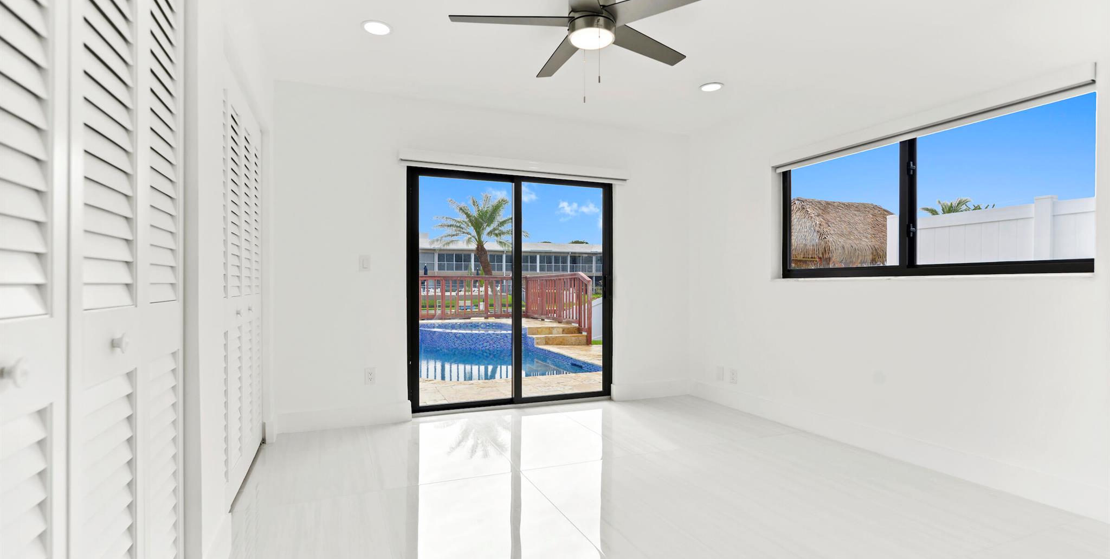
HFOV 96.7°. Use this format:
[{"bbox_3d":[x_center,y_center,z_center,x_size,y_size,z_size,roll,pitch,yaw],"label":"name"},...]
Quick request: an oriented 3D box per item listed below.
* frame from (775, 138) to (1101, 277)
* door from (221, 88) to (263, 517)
[{"bbox_3d":[2.193,-0.469,3.075,0.080,0.905,1.827,0,0,-23],"label":"frame"},{"bbox_3d":[-1.661,0.041,2.603,0.040,2.034,1.235,0,0,-23],"label":"door"}]

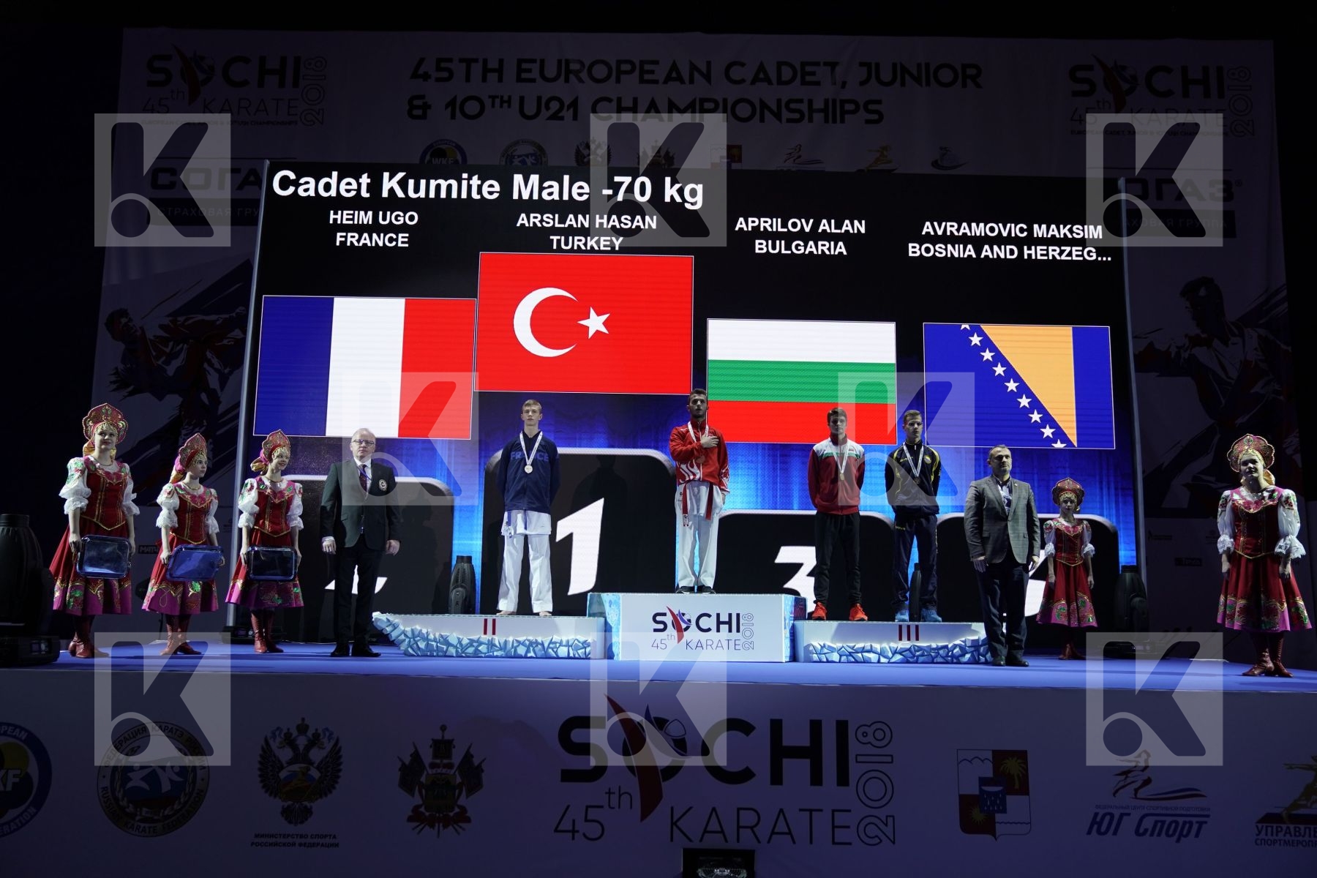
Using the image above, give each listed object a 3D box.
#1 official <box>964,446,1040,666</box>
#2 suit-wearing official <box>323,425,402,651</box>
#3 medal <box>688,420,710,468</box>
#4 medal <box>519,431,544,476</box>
[{"bbox_3d":[2.760,0.920,8.809,0.580,1.750,0.340,0,-8,3],"label":"official"},{"bbox_3d":[-2.351,0.806,8.677,0.610,1.780,0.340,3,-9,-12],"label":"suit-wearing official"},{"bbox_3d":[0.333,0.047,9.061,0.174,0.386,0.120,1,-8,0],"label":"medal"},{"bbox_3d":[-1.040,0.116,8.997,0.198,0.370,0.120,1,-8,-2],"label":"medal"}]

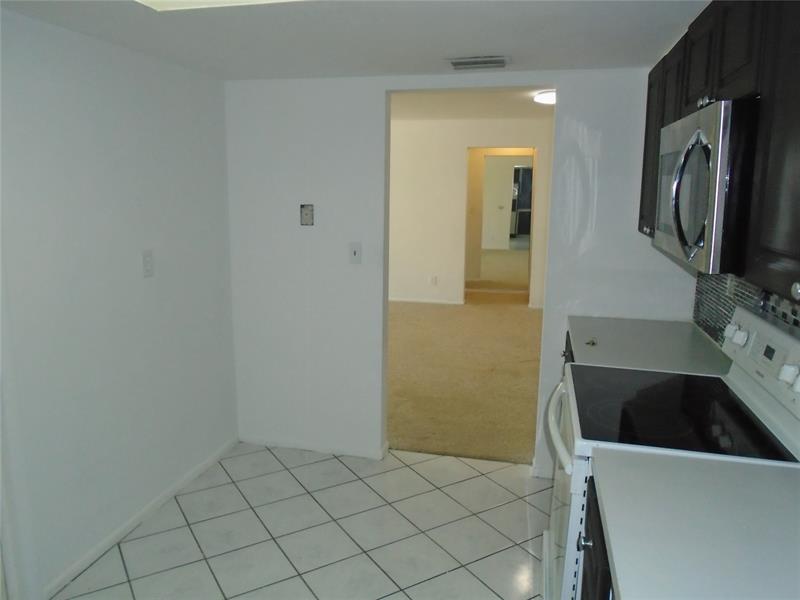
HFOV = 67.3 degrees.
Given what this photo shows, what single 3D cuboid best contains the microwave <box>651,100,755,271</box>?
[{"bbox_3d":[0.984,-0.310,1.681,0.395,0.400,0.757,3,11,13],"label":"microwave"}]

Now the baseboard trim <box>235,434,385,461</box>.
[{"bbox_3d":[-0.552,0.886,3.640,0.937,0.070,0.014,3,11,13],"label":"baseboard trim"}]

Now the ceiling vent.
[{"bbox_3d":[0.369,-1.094,2.791,0.275,0.020,0.220,3,11,13],"label":"ceiling vent"}]

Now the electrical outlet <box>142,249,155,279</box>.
[{"bbox_3d":[-1.195,-0.172,2.856,0.012,0.121,0.071,3,11,13],"label":"electrical outlet"}]

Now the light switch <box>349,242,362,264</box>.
[{"bbox_3d":[-0.247,-0.260,3.354,0.071,0.118,0.012,3,11,13],"label":"light switch"}]

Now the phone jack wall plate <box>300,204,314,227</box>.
[{"bbox_3d":[-0.533,-0.487,3.462,0.081,0.118,0.022,3,11,13],"label":"phone jack wall plate"}]

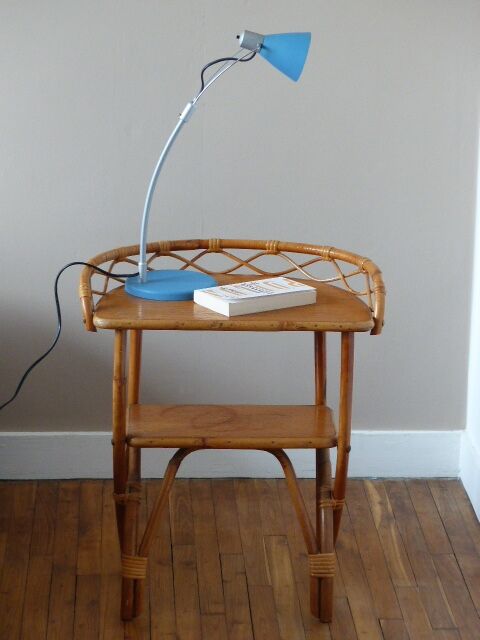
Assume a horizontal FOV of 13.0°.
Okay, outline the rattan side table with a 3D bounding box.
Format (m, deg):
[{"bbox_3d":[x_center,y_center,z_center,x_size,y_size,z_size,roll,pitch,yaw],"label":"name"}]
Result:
[{"bbox_3d":[-0.018,0.195,3.747,0.515,0.618,0.330,0,16,-1],"label":"rattan side table"}]

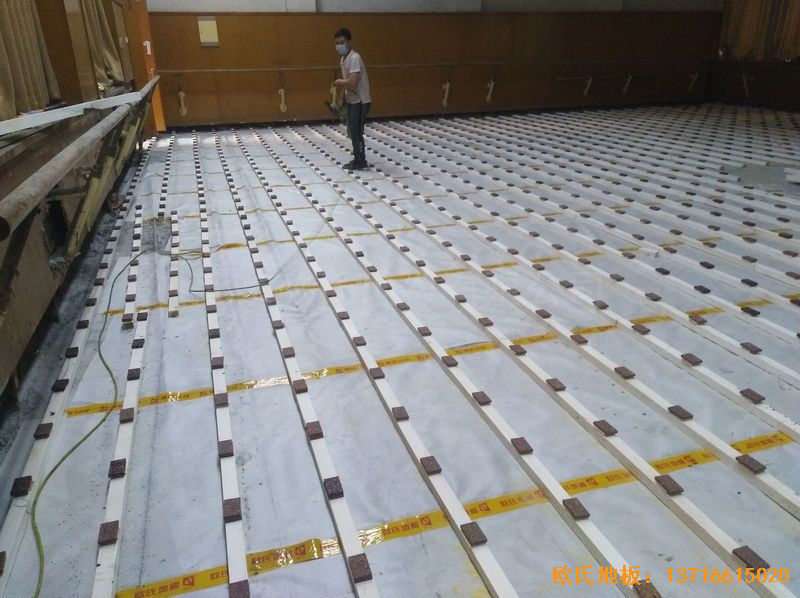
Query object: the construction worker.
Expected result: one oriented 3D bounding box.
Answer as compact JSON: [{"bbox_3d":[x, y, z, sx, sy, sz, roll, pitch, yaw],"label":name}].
[{"bbox_3d":[-0.598,-2.470,7.497,0.450,1.652,0.500,-11,25,-24],"label":"construction worker"}]

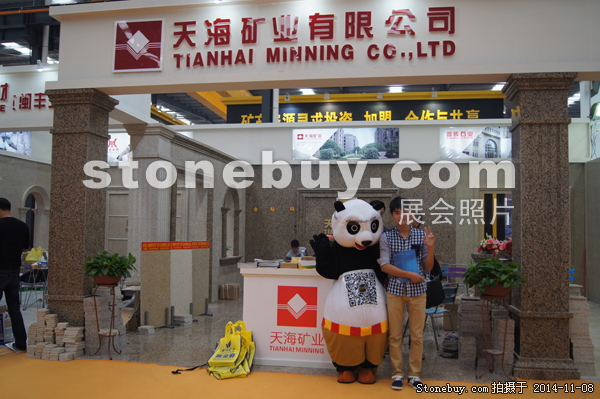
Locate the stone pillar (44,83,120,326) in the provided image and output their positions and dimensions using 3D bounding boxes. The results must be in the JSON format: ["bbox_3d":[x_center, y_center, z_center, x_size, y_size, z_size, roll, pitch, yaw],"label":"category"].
[{"bbox_3d":[-2.612,0.232,6.539,0.615,2.994,0.615,0,-3,10],"label":"stone pillar"}]

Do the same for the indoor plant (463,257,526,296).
[{"bbox_3d":[1.915,0.778,5.440,0.610,0.370,0.530,0,-3,10],"label":"indoor plant"}]

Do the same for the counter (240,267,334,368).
[{"bbox_3d":[0.020,1.246,5.970,1.220,1.000,0.550,0,-3,10],"label":"counter"}]

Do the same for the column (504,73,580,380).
[{"bbox_3d":[2.465,0.259,5.667,0.615,2.994,0.615,0,-3,10],"label":"column"}]

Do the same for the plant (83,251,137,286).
[{"bbox_3d":[-2.092,0.776,6.100,0.580,0.380,0.520,0,-3,10],"label":"plant"}]

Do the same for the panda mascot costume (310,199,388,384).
[{"bbox_3d":[0.483,0.858,5.296,0.720,1.720,0.630,1,-3,-9],"label":"panda mascot costume"}]

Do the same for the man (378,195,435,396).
[{"bbox_3d":[0.992,0.841,5.110,0.512,1.734,0.423,0,-3,11],"label":"man"}]

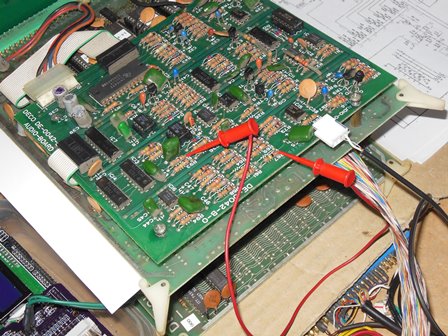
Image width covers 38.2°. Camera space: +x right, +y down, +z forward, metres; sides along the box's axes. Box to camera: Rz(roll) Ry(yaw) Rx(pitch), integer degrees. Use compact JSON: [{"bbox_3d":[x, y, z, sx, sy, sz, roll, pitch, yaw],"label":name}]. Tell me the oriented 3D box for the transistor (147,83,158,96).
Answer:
[{"bbox_3d":[-0.040,-0.044,0.360,0.005,0.005,0.004,-37,55,-19],"label":"transistor"}]

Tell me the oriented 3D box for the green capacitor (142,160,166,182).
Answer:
[{"bbox_3d":[-0.036,0.002,0.337,0.006,0.005,0.013,-36,58,-22],"label":"green capacitor"}]

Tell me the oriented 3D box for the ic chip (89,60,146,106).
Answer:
[{"bbox_3d":[-0.060,-0.050,0.375,0.035,0.004,0.015,-37,55,-19],"label":"ic chip"}]

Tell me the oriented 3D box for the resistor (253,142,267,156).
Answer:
[{"bbox_3d":[0.018,-0.010,0.331,0.008,0.003,0.003,-37,55,-19],"label":"resistor"}]

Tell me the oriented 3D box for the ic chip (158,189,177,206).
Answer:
[{"bbox_3d":[-0.028,0.015,0.318,0.007,0.004,0.010,-37,55,-19],"label":"ic chip"}]

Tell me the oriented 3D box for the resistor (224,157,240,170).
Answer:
[{"bbox_3d":[0.004,-0.002,0.337,0.009,0.003,0.003,-36,58,-22],"label":"resistor"}]

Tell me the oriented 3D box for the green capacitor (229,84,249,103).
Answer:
[{"bbox_3d":[0.009,-0.042,0.367,0.006,0.005,0.014,-36,58,-22],"label":"green capacitor"}]

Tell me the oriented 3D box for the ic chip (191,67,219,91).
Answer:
[{"bbox_3d":[-0.011,-0.049,0.367,0.007,0.004,0.019,-37,55,-19],"label":"ic chip"}]

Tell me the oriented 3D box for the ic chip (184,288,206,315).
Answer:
[{"bbox_3d":[-0.015,0.068,0.337,0.007,0.004,0.019,-36,58,-22],"label":"ic chip"}]

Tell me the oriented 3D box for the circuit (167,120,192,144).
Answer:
[{"bbox_3d":[-0.024,-0.019,0.342,0.009,0.007,0.010,-37,55,-19],"label":"circuit"}]

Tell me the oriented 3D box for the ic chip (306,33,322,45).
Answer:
[{"bbox_3d":[0.055,-0.077,0.392,0.007,0.004,0.009,-36,58,-22],"label":"ic chip"}]

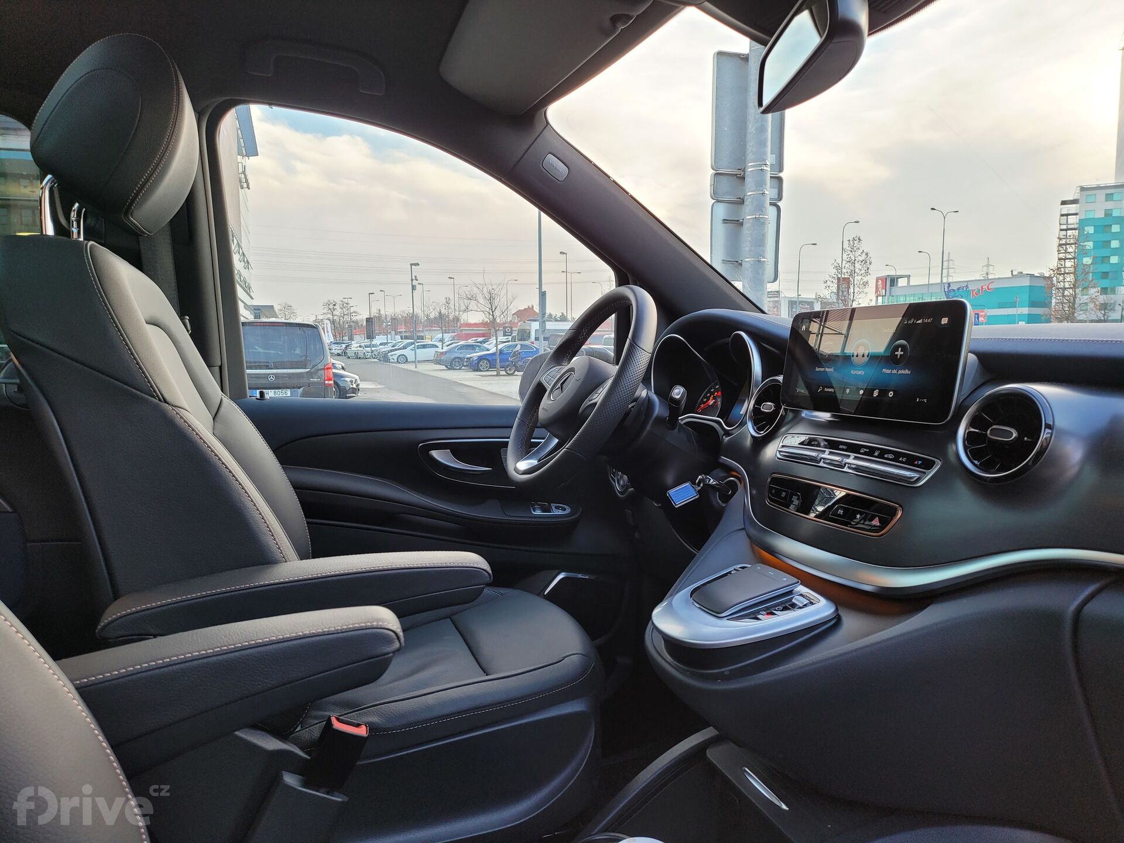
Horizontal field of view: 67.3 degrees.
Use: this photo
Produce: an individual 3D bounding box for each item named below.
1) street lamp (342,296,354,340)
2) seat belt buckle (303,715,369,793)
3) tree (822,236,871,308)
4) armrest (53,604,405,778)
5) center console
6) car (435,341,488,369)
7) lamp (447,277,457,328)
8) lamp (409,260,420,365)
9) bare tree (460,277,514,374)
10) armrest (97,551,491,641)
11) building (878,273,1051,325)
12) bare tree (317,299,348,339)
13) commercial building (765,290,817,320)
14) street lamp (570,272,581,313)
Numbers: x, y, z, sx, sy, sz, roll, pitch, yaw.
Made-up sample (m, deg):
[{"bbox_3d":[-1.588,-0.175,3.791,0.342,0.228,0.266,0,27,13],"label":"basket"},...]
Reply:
[{"bbox_3d":[-33.091,-15.005,130.137,1.350,8.000,0.300,-3,6,-25],"label":"street lamp"},{"bbox_3d":[-0.252,0.369,0.940,0.044,0.083,0.027,23,-5,-26],"label":"seat belt buckle"},{"bbox_3d":[16.115,-7.314,47.657,2.900,6.130,2.900,1,7,18],"label":"tree"},{"bbox_3d":[-0.316,0.205,0.631,0.380,0.080,0.075,-3,6,-23],"label":"armrest"},{"bbox_3d":[0.183,0.215,0.916,0.190,0.065,0.180,-9,8,-23],"label":"center console"},{"bbox_3d":[-4.574,-3.595,45.842,4.690,1.440,1.810,-3,6,-23],"label":"car"},{"bbox_3d":[-11.449,-11.024,88.318,0.700,8.000,0.250,-3,6,-25],"label":"lamp"},{"bbox_3d":[-8.480,-6.166,49.162,0.550,6.038,0.270,-3,7,-21],"label":"lamp"},{"bbox_3d":[-3.282,-4.311,37.412,2.500,4.500,2.500,0,6,0],"label":"bare tree"},{"bbox_3d":[-0.266,0.182,0.876,0.380,0.065,0.072,-3,6,-26],"label":"armrest"},{"bbox_3d":[51.010,-13.920,106.594,7.000,7.500,20.000,-4,7,-30],"label":"building"},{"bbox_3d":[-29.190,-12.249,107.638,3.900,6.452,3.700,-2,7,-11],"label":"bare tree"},{"bbox_3d":[29.618,-12.965,112.707,9.000,6.600,9.000,-3,6,-22],"label":"commercial building"},{"bbox_3d":[1.605,-15.826,121.033,2.800,11.000,0.350,-3,6,-25],"label":"street lamp"}]

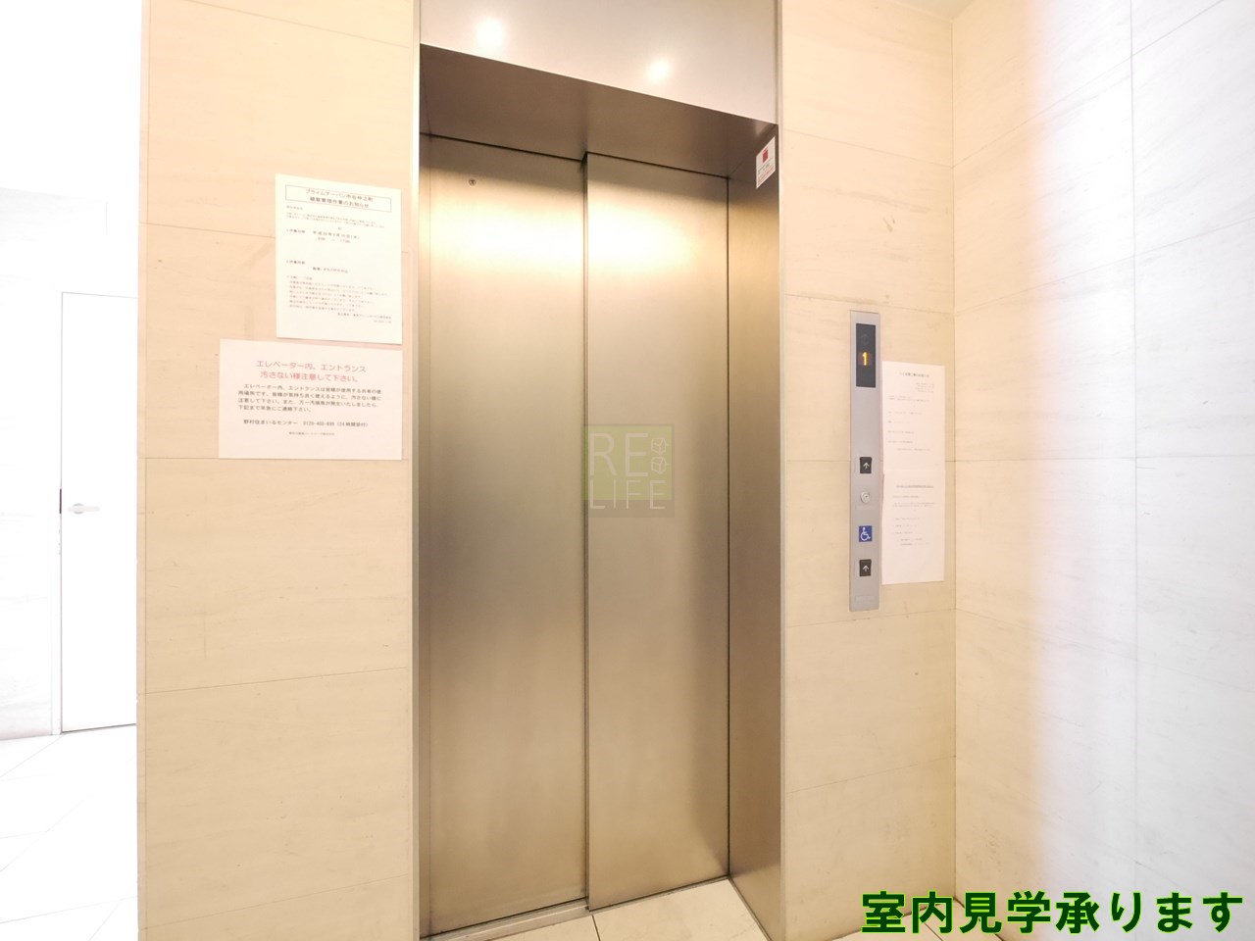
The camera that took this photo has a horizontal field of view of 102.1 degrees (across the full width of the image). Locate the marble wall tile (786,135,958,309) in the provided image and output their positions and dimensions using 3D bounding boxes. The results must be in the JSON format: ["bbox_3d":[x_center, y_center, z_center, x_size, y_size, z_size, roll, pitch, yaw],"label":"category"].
[{"bbox_3d":[0.630,-0.622,1.315,0.530,0.400,0.020,0,0,-17],"label":"marble wall tile"}]

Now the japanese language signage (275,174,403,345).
[{"bbox_3d":[-0.536,-0.392,0.949,0.210,0.299,0.005,0,0,-17],"label":"japanese language signage"}]

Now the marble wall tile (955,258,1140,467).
[{"bbox_3d":[0.954,-0.224,1.194,0.020,0.400,0.393,0,0,-17],"label":"marble wall tile"}]

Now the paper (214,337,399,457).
[{"bbox_3d":[-0.576,-0.126,0.936,0.298,0.211,0.005,0,0,-17],"label":"paper"}]

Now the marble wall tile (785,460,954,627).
[{"bbox_3d":[0.632,0.178,1.311,0.530,0.400,0.020,0,0,-17],"label":"marble wall tile"}]

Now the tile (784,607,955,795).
[{"bbox_3d":[0.633,0.578,1.309,0.530,0.400,0.020,0,0,-17],"label":"tile"}]

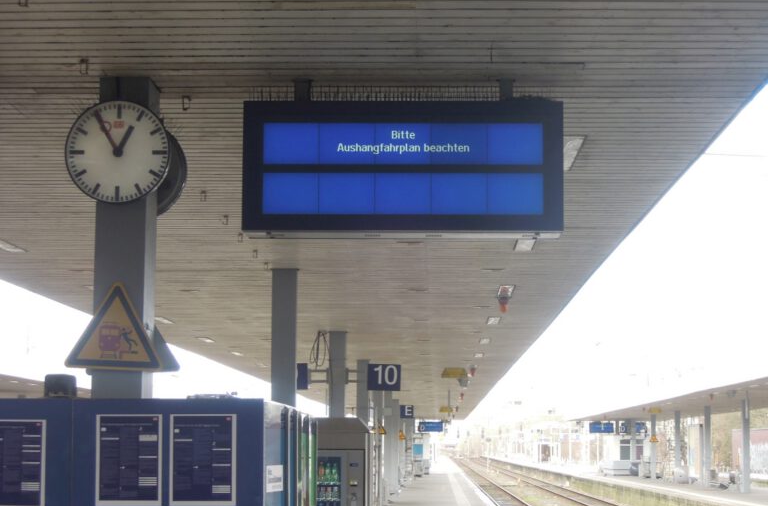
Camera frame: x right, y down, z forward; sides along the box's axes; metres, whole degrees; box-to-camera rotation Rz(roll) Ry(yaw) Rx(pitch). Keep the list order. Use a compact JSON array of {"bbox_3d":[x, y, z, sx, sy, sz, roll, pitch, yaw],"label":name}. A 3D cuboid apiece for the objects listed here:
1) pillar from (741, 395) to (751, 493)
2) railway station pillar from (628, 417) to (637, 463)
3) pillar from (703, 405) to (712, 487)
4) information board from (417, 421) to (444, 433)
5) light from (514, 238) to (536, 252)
[{"bbox_3d":[16.436,8.770,77.521,0.300,4.230,0.300,0,-7,2],"label":"pillar"},{"bbox_3d":[17.878,13.919,122.504,0.300,4.183,0.300,0,-7,2],"label":"railway station pillar"},{"bbox_3d":[16.816,10.041,88.743,0.300,4.140,0.300,0,-7,2],"label":"pillar"},{"bbox_3d":[3.727,13.614,133.446,1.920,0.790,0.360,0,-7,2],"label":"information board"},{"bbox_3d":[1.521,-0.117,18.418,0.230,0.080,1.450,0,-7,2],"label":"light"}]

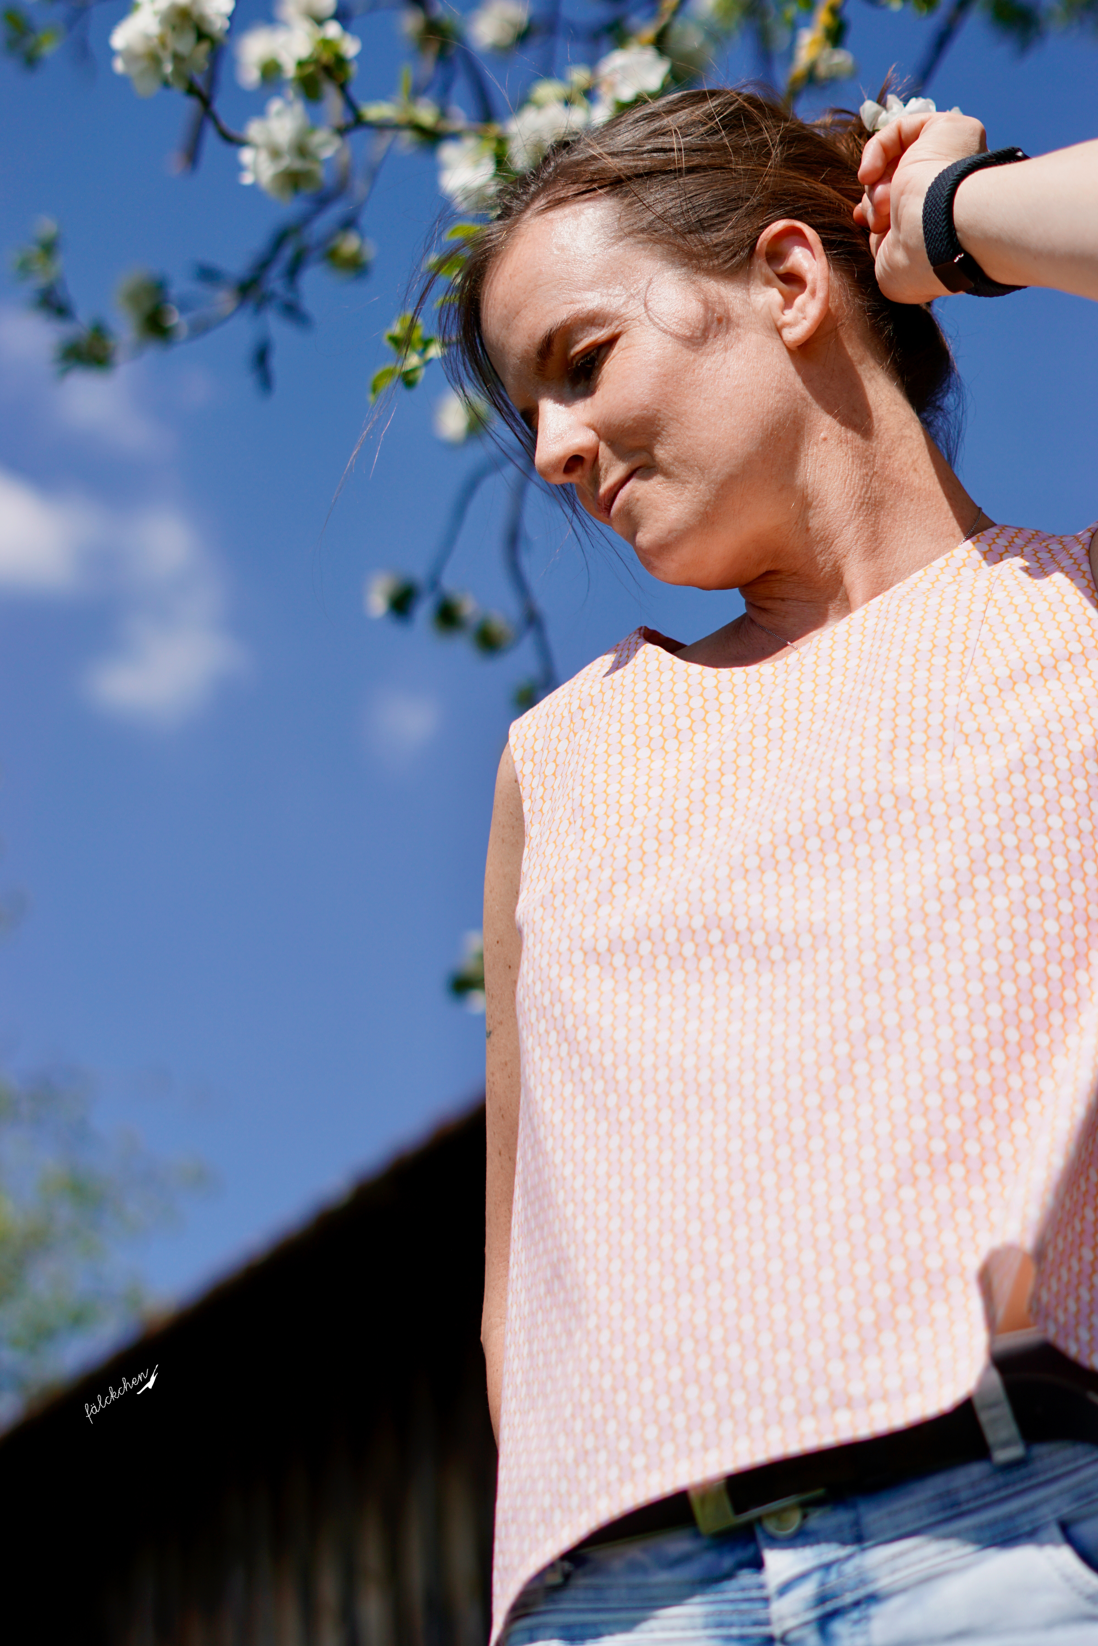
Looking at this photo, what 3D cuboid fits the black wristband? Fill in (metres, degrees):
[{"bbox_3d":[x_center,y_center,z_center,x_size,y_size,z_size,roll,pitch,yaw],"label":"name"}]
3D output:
[{"bbox_3d":[0.203,-0.274,1.560,0.058,0.065,0.021,12,-2,-29],"label":"black wristband"}]

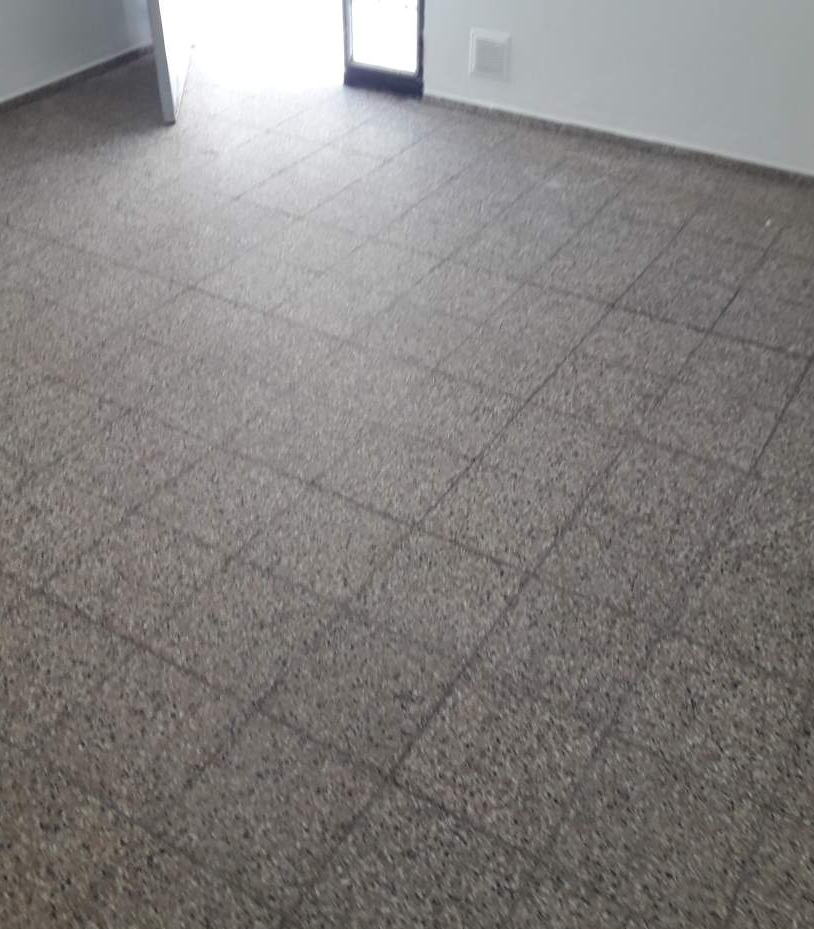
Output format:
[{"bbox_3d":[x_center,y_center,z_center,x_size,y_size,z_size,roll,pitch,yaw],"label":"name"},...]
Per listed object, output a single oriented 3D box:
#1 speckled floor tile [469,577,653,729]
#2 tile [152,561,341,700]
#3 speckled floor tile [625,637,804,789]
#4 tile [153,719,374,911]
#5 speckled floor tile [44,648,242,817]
[{"bbox_3d":[0.334,0.377,2.053,0.298,0.020,0.298,21,43,24],"label":"speckled floor tile"},{"bbox_3d":[-0.333,0.345,2.112,0.295,0.020,0.295,21,43,24],"label":"tile"},{"bbox_3d":[0.591,0.474,1.931,0.298,0.020,0.298,21,43,24],"label":"speckled floor tile"},{"bbox_3d":[-0.240,0.609,1.782,0.295,0.020,0.295,21,43,24],"label":"tile"},{"bbox_3d":[-0.490,0.505,1.894,0.298,0.020,0.298,21,43,24],"label":"speckled floor tile"}]

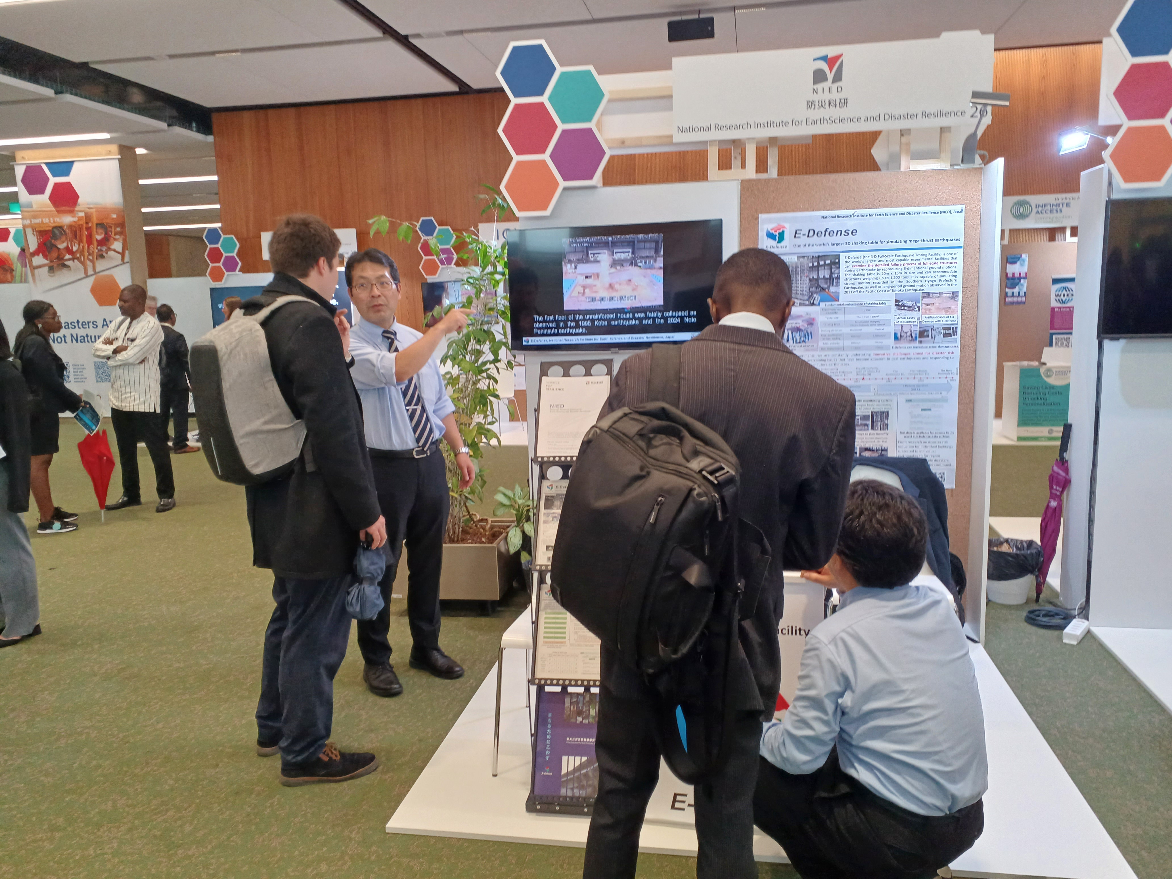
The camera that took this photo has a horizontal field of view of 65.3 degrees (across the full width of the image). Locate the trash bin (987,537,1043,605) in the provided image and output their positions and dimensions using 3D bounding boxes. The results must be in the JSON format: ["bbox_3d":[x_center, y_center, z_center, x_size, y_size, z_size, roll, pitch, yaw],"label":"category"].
[{"bbox_3d":[2.067,0.637,4.441,0.285,0.280,0.285,0,9,10],"label":"trash bin"}]

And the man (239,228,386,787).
[{"bbox_3d":[-0.910,0.197,2.970,0.470,1.785,0.520,-6,10,-25],"label":"man"}]

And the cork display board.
[{"bbox_3d":[1.188,-0.168,4.030,0.990,1.920,0.050,0,9,10],"label":"cork display board"}]

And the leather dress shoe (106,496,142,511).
[{"bbox_3d":[-3.621,0.472,7.146,0.295,0.110,0.110,-6,10,-27],"label":"leather dress shoe"}]

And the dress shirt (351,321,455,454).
[{"bbox_3d":[-0.729,-0.214,3.534,0.450,0.530,0.330,-9,11,-37],"label":"dress shirt"}]

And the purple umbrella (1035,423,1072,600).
[{"bbox_3d":[2.219,0.356,4.350,0.100,0.867,0.100,8,5,9],"label":"purple umbrella"}]

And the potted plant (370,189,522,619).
[{"bbox_3d":[-0.654,-0.199,4.619,0.720,2.040,0.620,0,9,10],"label":"potted plant"}]

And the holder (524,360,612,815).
[{"bbox_3d":[-0.038,0.427,2.755,0.260,1.300,0.380,0,9,13],"label":"holder"}]

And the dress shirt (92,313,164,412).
[{"bbox_3d":[-3.423,-0.575,6.827,0.500,0.750,0.360,2,10,24],"label":"dress shirt"}]

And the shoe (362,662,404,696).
[{"bbox_3d":[-0.829,0.928,3.701,0.115,0.110,0.290,-5,10,-23],"label":"shoe"}]

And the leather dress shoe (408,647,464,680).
[{"bbox_3d":[-0.619,0.904,3.811,0.285,0.110,0.110,4,11,35],"label":"leather dress shoe"}]

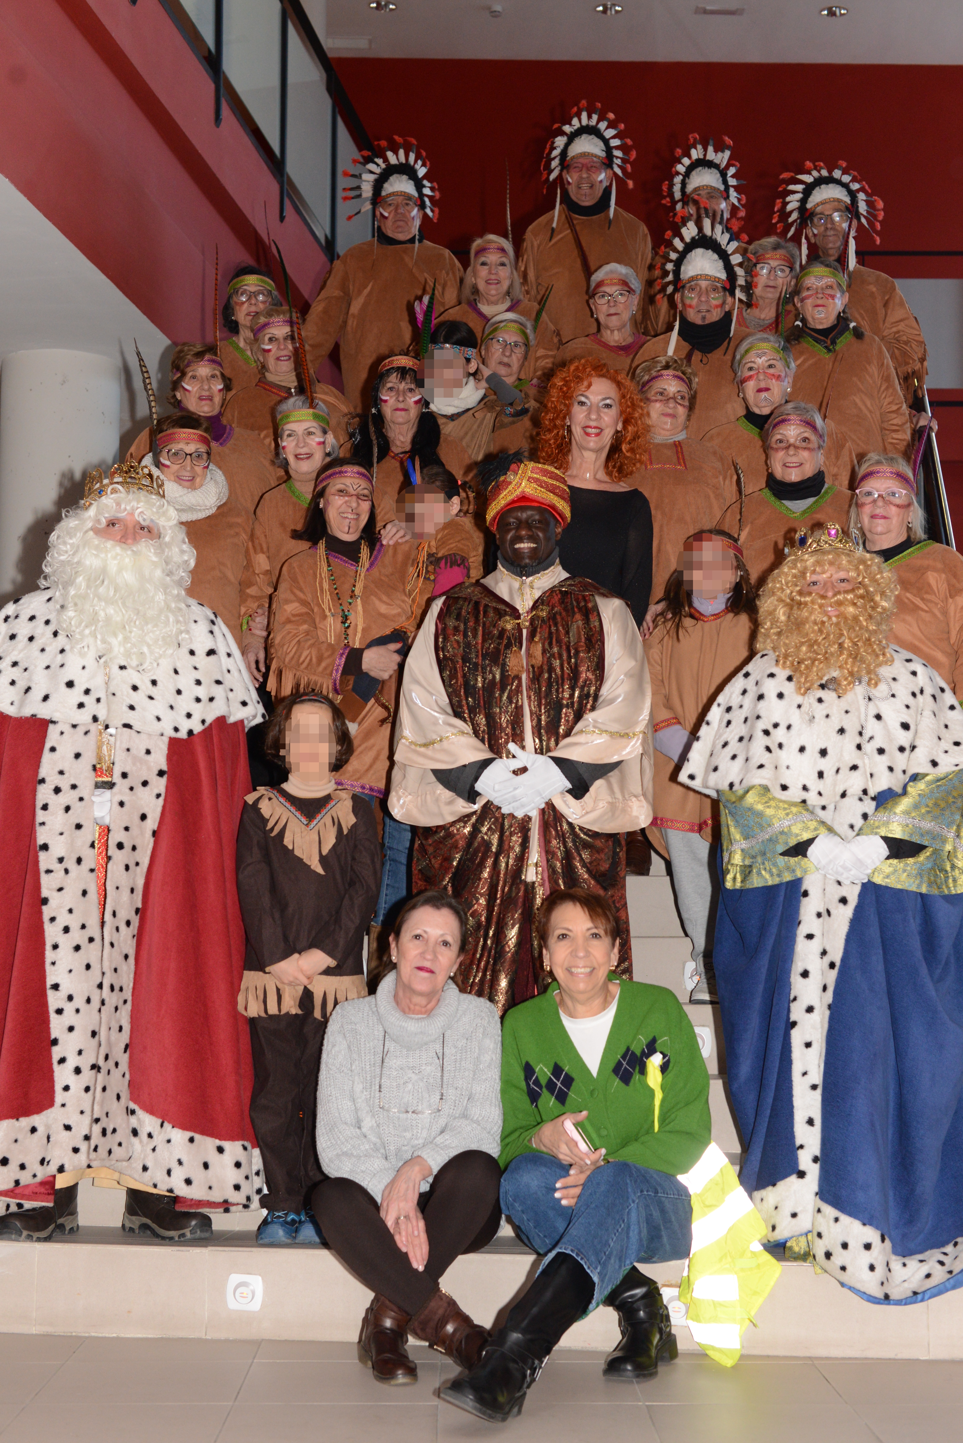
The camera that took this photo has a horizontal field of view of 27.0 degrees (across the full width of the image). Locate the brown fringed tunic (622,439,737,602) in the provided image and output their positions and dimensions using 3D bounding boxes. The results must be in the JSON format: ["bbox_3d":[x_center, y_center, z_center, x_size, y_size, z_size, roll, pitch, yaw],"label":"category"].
[{"bbox_3d":[0.572,-0.475,5.830,0.480,0.720,0.280,0,-6,5],"label":"brown fringed tunic"}]

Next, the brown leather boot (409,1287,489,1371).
[{"bbox_3d":[-0.058,1.286,4.240,0.105,0.190,0.240,-37,-7,-12],"label":"brown leather boot"}]

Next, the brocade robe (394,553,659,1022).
[{"bbox_3d":[0.096,0.275,4.787,0.620,1.336,0.430,0,-6,3],"label":"brocade robe"}]

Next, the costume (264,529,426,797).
[{"bbox_3d":[-0.367,-0.142,5.323,0.430,0.706,0.300,1,-6,-12],"label":"costume"}]

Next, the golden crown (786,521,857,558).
[{"bbox_3d":[0.796,-0.421,4.660,0.178,0.080,0.165,-3,-6,0],"label":"golden crown"}]

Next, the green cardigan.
[{"bbox_3d":[0.271,0.795,4.379,0.470,0.470,0.380,0,-6,6],"label":"green cardigan"}]

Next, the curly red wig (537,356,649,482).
[{"bbox_3d":[0.332,-0.888,5.916,0.320,0.360,0.270,0,-6,3],"label":"curly red wig"}]

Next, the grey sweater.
[{"bbox_3d":[-0.163,0.819,4.451,0.410,0.530,0.400,0,-6,-1],"label":"grey sweater"}]

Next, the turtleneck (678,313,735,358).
[{"bbox_3d":[0.759,-1.300,6.790,0.190,0.150,0.170,0,-6,6],"label":"turtleneck"}]

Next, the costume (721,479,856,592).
[{"bbox_3d":[0.846,-0.296,5.439,0.500,0.720,0.280,-1,-6,7],"label":"costume"}]

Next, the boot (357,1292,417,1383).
[{"bbox_3d":[-0.204,1.267,4.192,0.105,0.185,0.260,2,-7,-16],"label":"boot"}]

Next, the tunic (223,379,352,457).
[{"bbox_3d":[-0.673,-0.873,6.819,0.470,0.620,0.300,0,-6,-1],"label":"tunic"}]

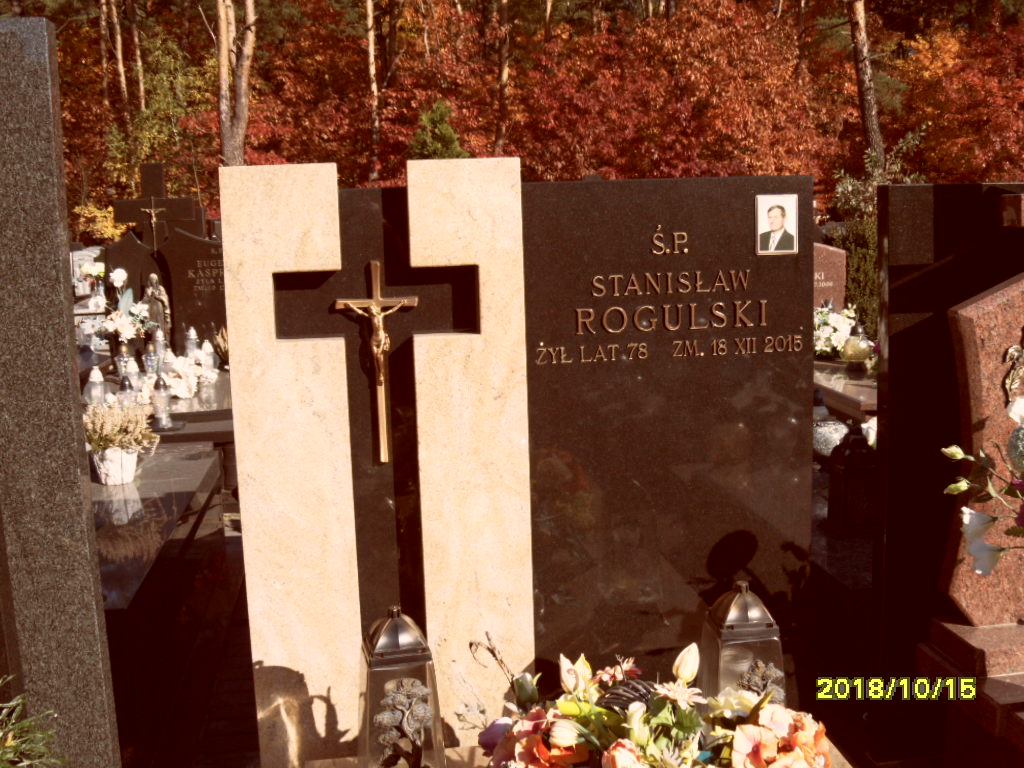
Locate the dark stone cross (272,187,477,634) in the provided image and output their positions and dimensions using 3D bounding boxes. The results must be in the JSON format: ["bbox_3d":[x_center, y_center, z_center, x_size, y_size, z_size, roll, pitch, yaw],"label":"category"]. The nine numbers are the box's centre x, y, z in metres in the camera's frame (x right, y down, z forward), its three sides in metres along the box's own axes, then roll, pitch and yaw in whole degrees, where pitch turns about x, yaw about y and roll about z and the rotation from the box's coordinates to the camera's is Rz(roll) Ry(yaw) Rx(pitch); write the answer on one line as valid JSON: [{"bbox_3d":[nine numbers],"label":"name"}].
[{"bbox_3d":[-0.251,0.160,2.355,0.388,1.090,0.080,-3,9,-7],"label":"dark stone cross"}]

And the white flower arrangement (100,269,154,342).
[{"bbox_3d":[-2.145,-0.435,6.611,0.287,0.395,0.270,-3,9,-6],"label":"white flower arrangement"}]

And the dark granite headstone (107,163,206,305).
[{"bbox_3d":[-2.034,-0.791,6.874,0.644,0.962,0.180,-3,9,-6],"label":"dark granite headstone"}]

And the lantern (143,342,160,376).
[{"bbox_3d":[-2.001,-0.134,6.572,0.095,0.187,0.095,-3,9,-6],"label":"lantern"}]

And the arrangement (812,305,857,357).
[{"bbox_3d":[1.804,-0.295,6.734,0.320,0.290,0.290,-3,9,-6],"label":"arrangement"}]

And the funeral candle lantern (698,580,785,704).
[{"bbox_3d":[0.435,0.530,2.232,0.145,0.325,0.145,-3,9,-6],"label":"funeral candle lantern"}]

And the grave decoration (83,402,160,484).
[{"bbox_3d":[-1.421,0.220,4.280,0.275,0.290,0.265,-3,9,-6],"label":"grave decoration"}]

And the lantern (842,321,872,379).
[{"bbox_3d":[1.869,-0.189,6.402,0.155,0.294,0.155,-3,9,-6],"label":"lantern"}]

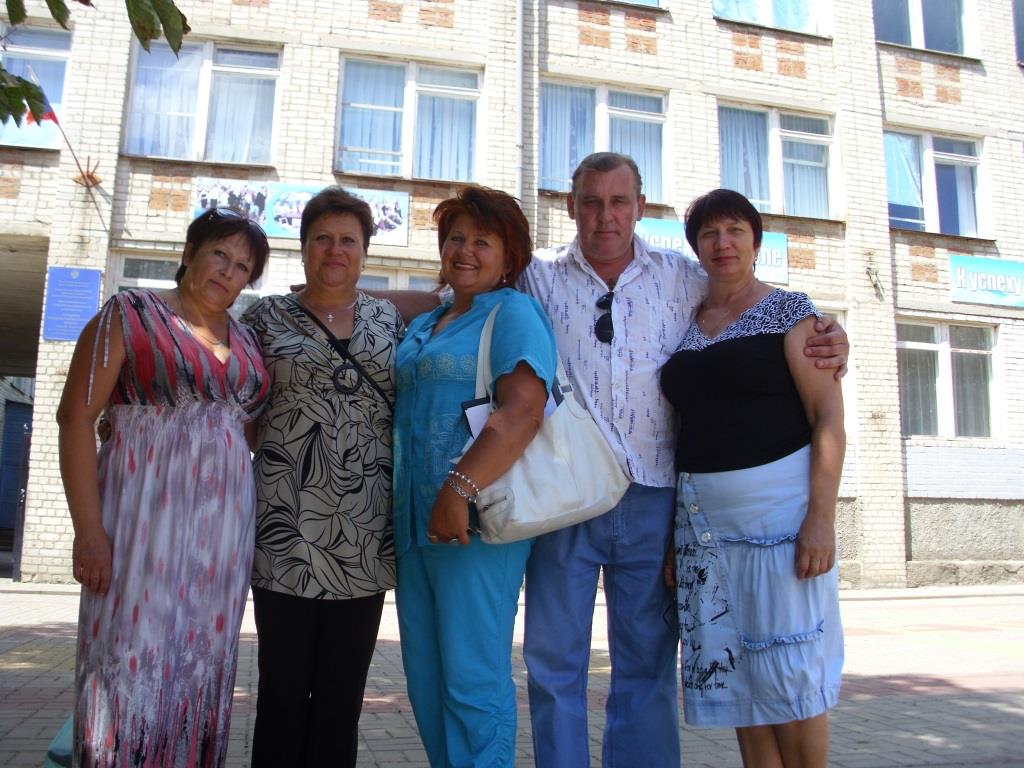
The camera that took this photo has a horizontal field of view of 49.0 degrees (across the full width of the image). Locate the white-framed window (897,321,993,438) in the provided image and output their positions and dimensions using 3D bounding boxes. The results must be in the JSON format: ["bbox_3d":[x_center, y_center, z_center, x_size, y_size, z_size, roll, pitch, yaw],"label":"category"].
[{"bbox_3d":[6.852,-0.071,17.810,1.930,1.740,0.150,3,-10,-14],"label":"white-framed window"}]

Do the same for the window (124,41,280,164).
[{"bbox_3d":[-4.238,-3.855,15.392,2.030,1.760,0.150,3,-10,-14],"label":"window"}]

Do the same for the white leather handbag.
[{"bbox_3d":[0.079,0.087,2.420,0.330,0.490,0.140,0,-10,-22],"label":"white leather handbag"}]

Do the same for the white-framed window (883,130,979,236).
[{"bbox_3d":[6.850,-3.282,18.399,1.930,1.740,0.150,3,-10,-14],"label":"white-framed window"}]

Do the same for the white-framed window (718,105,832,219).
[{"bbox_3d":[4.116,-3.476,17.559,1.930,1.740,0.150,3,-10,-14],"label":"white-framed window"}]

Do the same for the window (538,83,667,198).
[{"bbox_3d":[1.339,-3.643,16.815,2.030,1.760,0.150,3,-10,-14],"label":"window"}]

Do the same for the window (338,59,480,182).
[{"bbox_3d":[-1.467,-3.770,16.083,2.030,1.760,0.150,3,-10,-14],"label":"window"}]

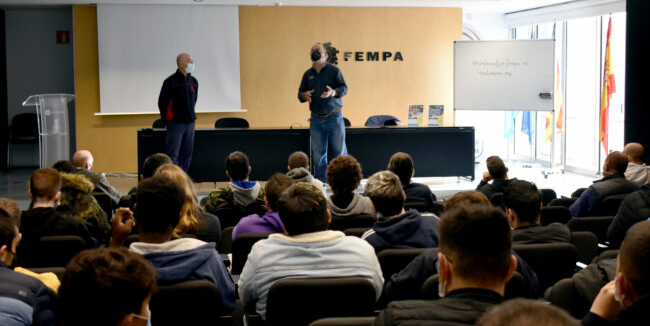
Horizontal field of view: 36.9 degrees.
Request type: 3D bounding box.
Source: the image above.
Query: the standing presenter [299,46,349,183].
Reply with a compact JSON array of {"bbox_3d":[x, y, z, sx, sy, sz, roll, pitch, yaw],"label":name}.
[{"bbox_3d":[-0.012,-0.579,11.876,0.560,1.740,0.420,1,5,10],"label":"standing presenter"}]

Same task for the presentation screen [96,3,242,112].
[{"bbox_3d":[-2.175,-1.450,13.600,2.020,1.540,0.060,-1,5,-8],"label":"presentation screen"}]

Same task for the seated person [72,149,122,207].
[{"bbox_3d":[-1.932,0.500,8.614,0.550,1.250,0.800,1,5,20],"label":"seated person"}]

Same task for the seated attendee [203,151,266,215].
[{"bbox_3d":[-0.673,0.519,7.471,0.520,1.250,0.800,-1,5,-8],"label":"seated attendee"}]

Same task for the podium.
[{"bbox_3d":[-3.594,-0.299,12.650,0.620,1.150,0.480,-3,6,-28],"label":"podium"}]

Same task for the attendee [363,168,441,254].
[{"bbox_3d":[0.314,0.644,4.976,0.520,1.250,0.800,-1,5,-8],"label":"attendee"}]

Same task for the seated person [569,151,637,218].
[{"bbox_3d":[2.207,0.525,7.842,0.550,1.250,0.800,-2,5,-20],"label":"seated person"}]

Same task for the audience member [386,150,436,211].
[{"bbox_3d":[0.580,0.520,7.278,0.520,1.250,0.800,-1,5,-6],"label":"audience member"}]

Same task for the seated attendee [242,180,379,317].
[{"bbox_3d":[-0.074,0.691,3.973,0.550,1.270,0.800,-1,5,-7],"label":"seated attendee"}]

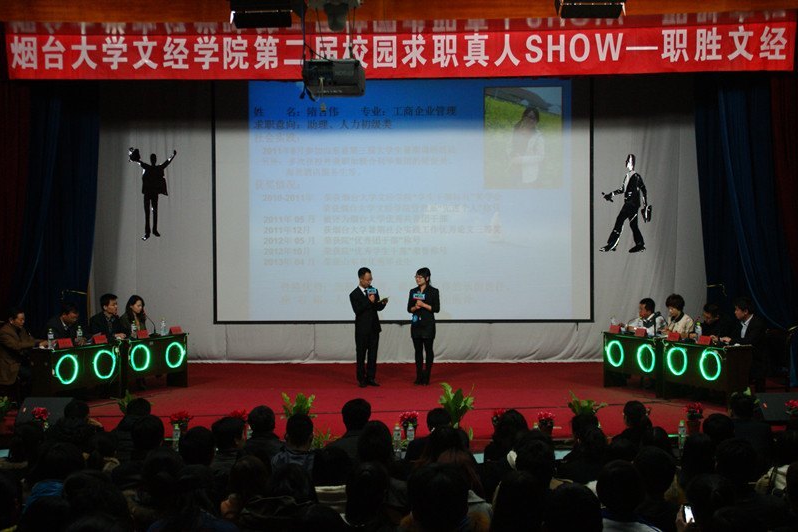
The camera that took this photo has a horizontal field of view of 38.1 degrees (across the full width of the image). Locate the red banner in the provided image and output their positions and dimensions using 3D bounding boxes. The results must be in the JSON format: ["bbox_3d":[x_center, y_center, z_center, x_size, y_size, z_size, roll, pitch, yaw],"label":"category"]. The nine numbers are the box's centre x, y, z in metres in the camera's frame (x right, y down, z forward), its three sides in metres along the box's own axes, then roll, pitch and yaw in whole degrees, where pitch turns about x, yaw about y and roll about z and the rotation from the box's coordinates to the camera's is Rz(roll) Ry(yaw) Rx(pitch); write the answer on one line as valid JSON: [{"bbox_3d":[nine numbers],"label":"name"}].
[{"bbox_3d":[-0.030,-2.795,15.102,10.307,0.621,0.050,0,2,2],"label":"red banner"}]

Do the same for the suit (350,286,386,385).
[{"bbox_3d":[-0.474,1.018,16.812,0.480,1.440,0.360,-2,3,-38],"label":"suit"}]

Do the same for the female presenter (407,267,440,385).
[{"bbox_3d":[0.365,0.883,16.850,0.440,1.710,0.310,0,1,22],"label":"female presenter"}]

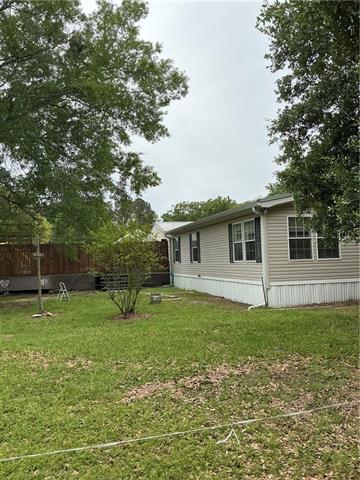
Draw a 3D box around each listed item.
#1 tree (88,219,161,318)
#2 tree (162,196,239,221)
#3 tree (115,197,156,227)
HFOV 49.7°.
[{"bbox_3d":[-1.762,0.850,12.000,2.250,2.900,2.100,-2,-3,0],"label":"tree"},{"bbox_3d":[2.049,-0.381,37.000,7.500,7.600,6.800,-2,-3,0],"label":"tree"},{"bbox_3d":[-5.273,-0.522,45.000,5.300,9.000,5.200,-2,-3,0],"label":"tree"}]

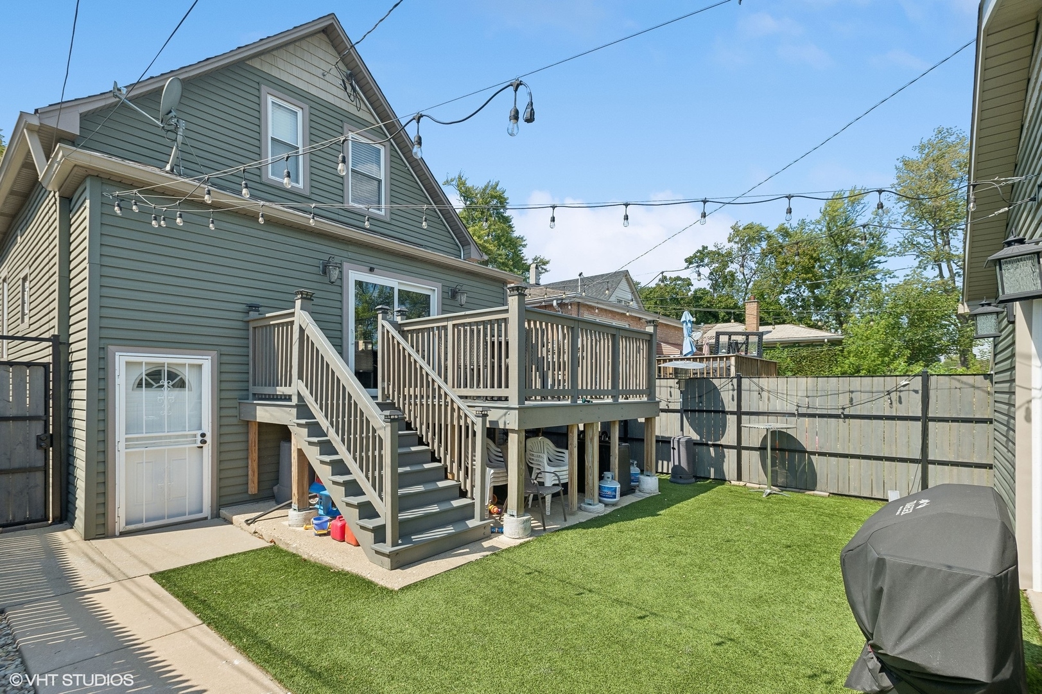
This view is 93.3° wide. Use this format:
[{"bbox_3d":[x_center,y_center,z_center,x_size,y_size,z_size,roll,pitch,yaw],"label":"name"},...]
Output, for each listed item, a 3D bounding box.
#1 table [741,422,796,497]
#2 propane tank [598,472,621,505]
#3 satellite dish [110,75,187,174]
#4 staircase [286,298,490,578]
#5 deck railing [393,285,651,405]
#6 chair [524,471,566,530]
[{"bbox_3d":[3.919,1.775,7.800,0.770,1.070,0.770,-1,-3,17],"label":"table"},{"bbox_3d":[1.254,1.995,6.950,0.310,0.460,0.310,0,-3,10],"label":"propane tank"},{"bbox_3d":[-4.323,-2.589,5.720,0.660,1.030,0.520,1,-3,-17],"label":"satellite dish"},{"bbox_3d":[-1.478,0.800,5.500,1.950,2.550,1.360,-2,-3,39],"label":"staircase"},{"bbox_3d":[0.271,0.110,7.450,2.120,1.280,3.600,-2,-3,39],"label":"deck railing"},{"bbox_3d":[0.135,1.683,6.030,0.700,0.900,0.580,-2,-3,39],"label":"chair"}]

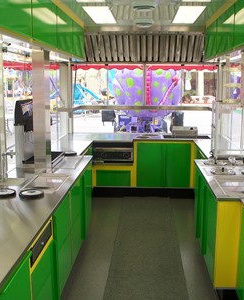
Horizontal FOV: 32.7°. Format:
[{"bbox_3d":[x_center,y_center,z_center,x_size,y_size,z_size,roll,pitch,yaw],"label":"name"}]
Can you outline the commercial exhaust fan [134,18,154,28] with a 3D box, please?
[{"bbox_3d":[0.279,-1.553,5.157,0.245,0.080,0.245,1,10,3],"label":"commercial exhaust fan"}]

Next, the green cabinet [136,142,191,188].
[{"bbox_3d":[0.645,0.178,6.516,0.830,0.685,0.550,1,10,3],"label":"green cabinet"}]

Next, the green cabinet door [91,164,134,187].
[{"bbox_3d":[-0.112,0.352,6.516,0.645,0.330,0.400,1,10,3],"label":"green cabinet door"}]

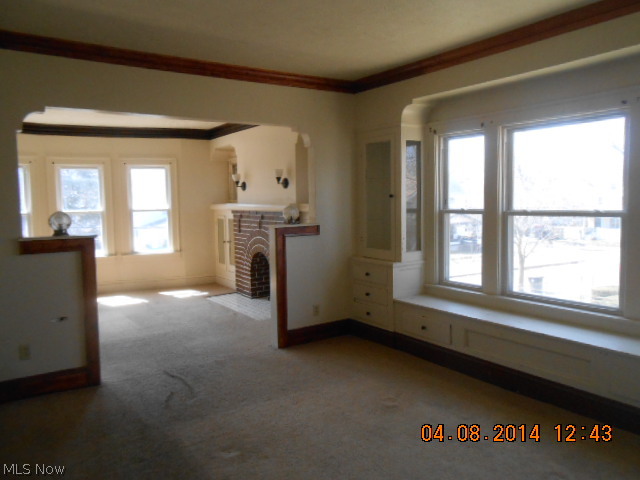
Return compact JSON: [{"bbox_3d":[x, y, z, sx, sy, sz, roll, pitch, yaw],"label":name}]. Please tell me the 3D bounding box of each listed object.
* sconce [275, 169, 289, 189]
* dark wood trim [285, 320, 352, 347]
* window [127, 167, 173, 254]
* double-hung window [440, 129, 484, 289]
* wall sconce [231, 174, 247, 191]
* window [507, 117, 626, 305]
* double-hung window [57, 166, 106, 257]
[{"bbox_3d":[-0.498,-0.758,6.010,0.165,0.241,0.118,-4,6,-34],"label":"sconce"},{"bbox_3d":[-0.016,0.908,4.742,0.745,0.167,0.022,-4,6,-34],"label":"dark wood trim"},{"bbox_3d":[-2.696,-0.491,7.749,0.651,1.397,0.100,-4,6,-34],"label":"window"},{"bbox_3d":[1.215,-0.244,4.126,0.100,1.326,0.471,-4,6,-34],"label":"double-hung window"},{"bbox_3d":[-1.180,-0.830,7.019,0.165,0.242,0.118,-4,6,-34],"label":"wall sconce"},{"bbox_3d":[1.691,-0.184,3.422,0.100,1.293,0.869,-4,6,-34],"label":"window"},{"bbox_3d":[-3.548,-0.428,7.178,0.651,1.384,0.100,-4,6,-34],"label":"double-hung window"}]

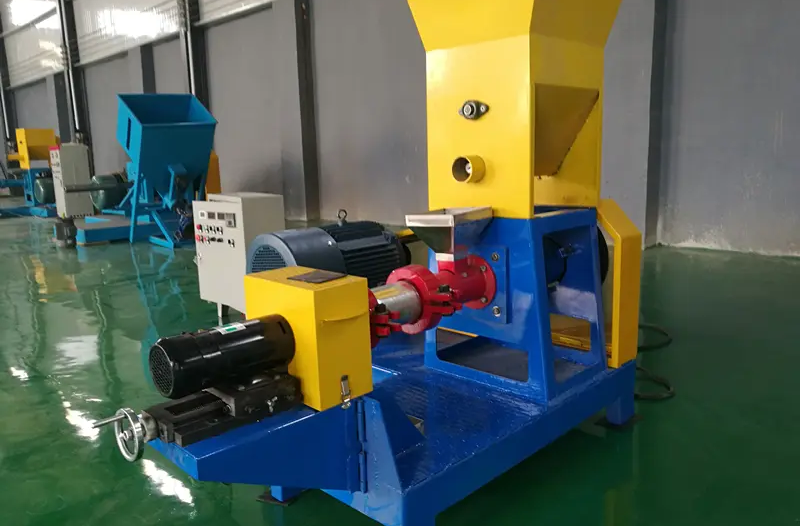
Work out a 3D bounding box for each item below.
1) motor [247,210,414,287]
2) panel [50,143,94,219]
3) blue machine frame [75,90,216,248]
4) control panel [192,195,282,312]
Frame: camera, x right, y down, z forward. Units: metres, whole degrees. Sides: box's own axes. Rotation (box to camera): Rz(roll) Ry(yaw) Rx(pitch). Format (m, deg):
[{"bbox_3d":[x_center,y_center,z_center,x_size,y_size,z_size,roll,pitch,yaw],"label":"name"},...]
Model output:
[{"bbox_3d":[-0.301,0.012,2.811,0.660,0.460,0.420,-12,14,-44],"label":"motor"},{"bbox_3d":[-4.026,-1.007,7.706,0.355,0.861,0.340,-12,14,-44],"label":"panel"},{"bbox_3d":[-2.983,-1.156,7.696,1.215,1.782,1.545,-12,14,-44],"label":"blue machine frame"},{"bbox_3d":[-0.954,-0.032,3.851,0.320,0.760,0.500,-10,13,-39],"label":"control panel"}]

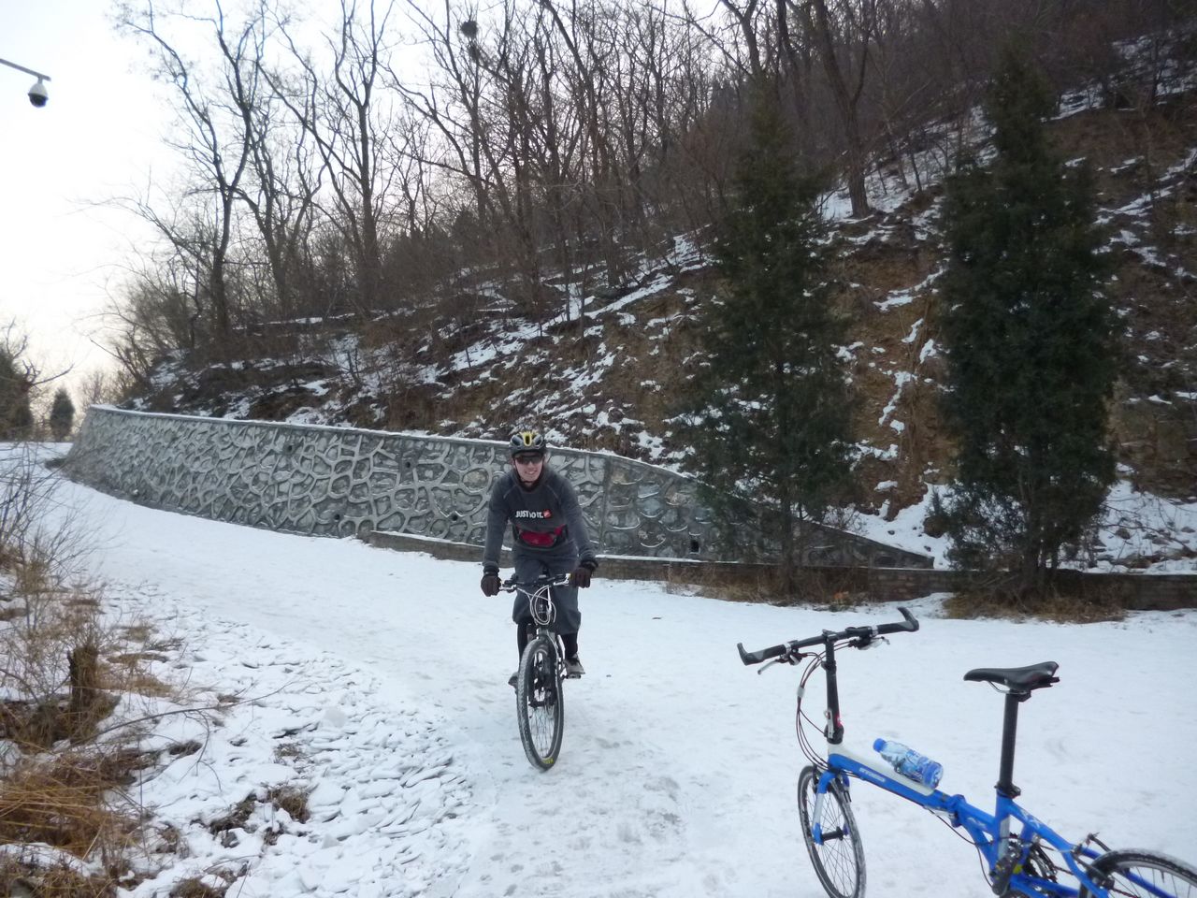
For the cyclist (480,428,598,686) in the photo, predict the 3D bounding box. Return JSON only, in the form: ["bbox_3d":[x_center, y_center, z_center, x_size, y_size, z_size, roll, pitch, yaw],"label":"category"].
[{"bbox_3d":[-0.330,0.645,5.450,0.630,1.520,0.880,-1,-2,3],"label":"cyclist"}]

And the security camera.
[{"bbox_3d":[-7.350,-4.670,12.700,0.220,0.330,0.220,1,-2,-30],"label":"security camera"}]

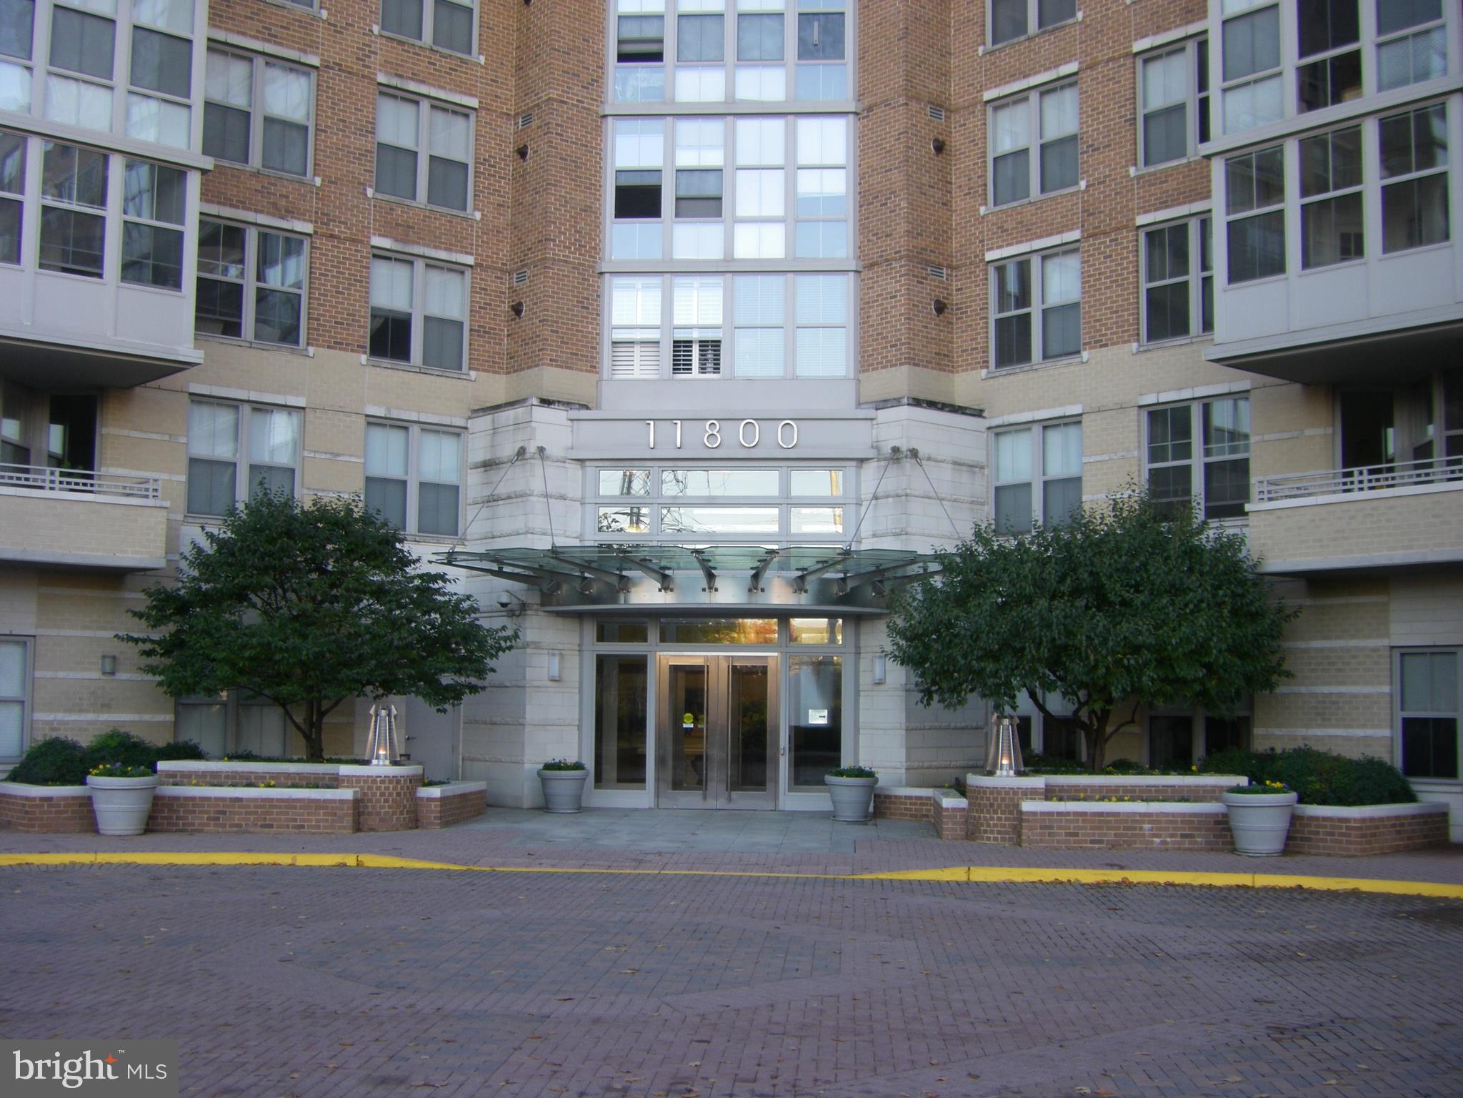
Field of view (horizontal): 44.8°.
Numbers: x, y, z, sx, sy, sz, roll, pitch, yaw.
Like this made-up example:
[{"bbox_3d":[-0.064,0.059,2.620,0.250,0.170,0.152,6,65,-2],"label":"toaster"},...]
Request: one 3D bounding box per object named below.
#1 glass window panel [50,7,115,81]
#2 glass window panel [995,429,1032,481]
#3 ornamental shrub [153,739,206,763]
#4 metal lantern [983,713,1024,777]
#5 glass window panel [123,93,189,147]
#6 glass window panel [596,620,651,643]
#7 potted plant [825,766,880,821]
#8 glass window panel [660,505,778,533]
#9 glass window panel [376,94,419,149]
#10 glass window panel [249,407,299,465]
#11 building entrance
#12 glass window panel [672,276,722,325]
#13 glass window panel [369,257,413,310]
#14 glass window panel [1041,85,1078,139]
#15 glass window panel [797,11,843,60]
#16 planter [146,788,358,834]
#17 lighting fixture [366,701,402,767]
[{"bbox_3d":[-8.473,-6.603,23.215,0.833,0.817,0.060,5,-7,-41],"label":"glass window panel"},{"bbox_3d":[4.518,-1.489,28.400,0.060,0.809,0.762,5,-7,-41],"label":"glass window panel"},{"bbox_3d":[-7.795,2.964,24.844,0.850,0.600,0.750,0,-5,4],"label":"ornamental shrub"},{"bbox_3d":[3.410,2.457,22.250,0.490,0.790,0.490,0,-5,4],"label":"metal lantern"},{"bbox_3d":[-7.691,-5.748,23.833,0.892,0.564,0.060,5,-7,-41],"label":"glass window panel"},{"bbox_3d":[-1.736,1.325,28.383,0.865,0.365,0.050,0,-5,4],"label":"glass window panel"},{"bbox_3d":[1.727,3.491,25.424,0.760,0.755,0.760,0,-5,4],"label":"potted plant"},{"bbox_3d":[-0.197,-0.468,28.753,1.913,0.438,0.060,0,-5,4],"label":"glass window panel"},{"bbox_3d":[-5.395,-6.938,28.781,0.774,0.834,0.060,5,-7,-40],"label":"glass window panel"},{"bbox_3d":[-7.186,-1.765,27.881,0.827,0.817,0.060,5,-7,-41],"label":"glass window panel"},{"bbox_3d":[-0.227,2.931,28.438,1.938,2.462,0.150,0,-5,4],"label":"building entrance"},{"bbox_3d":[-0.575,-4.158,29.753,0.827,0.838,0.060,0,-5,4],"label":"glass window panel"},{"bbox_3d":[-5.489,-4.289,28.651,0.775,0.790,0.050,5,-7,-41],"label":"glass window panel"},{"bbox_3d":[5.220,-6.929,28.264,0.060,0.852,0.744,5,-7,-41],"label":"glass window panel"},{"bbox_3d":[1.501,-8.597,29.802,0.776,0.831,0.060,0,-5,4],"label":"glass window panel"},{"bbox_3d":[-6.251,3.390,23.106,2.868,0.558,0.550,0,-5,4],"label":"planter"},{"bbox_3d":[-4.625,2.465,23.591,0.456,0.824,0.456,0,-5,4],"label":"lighting fixture"}]

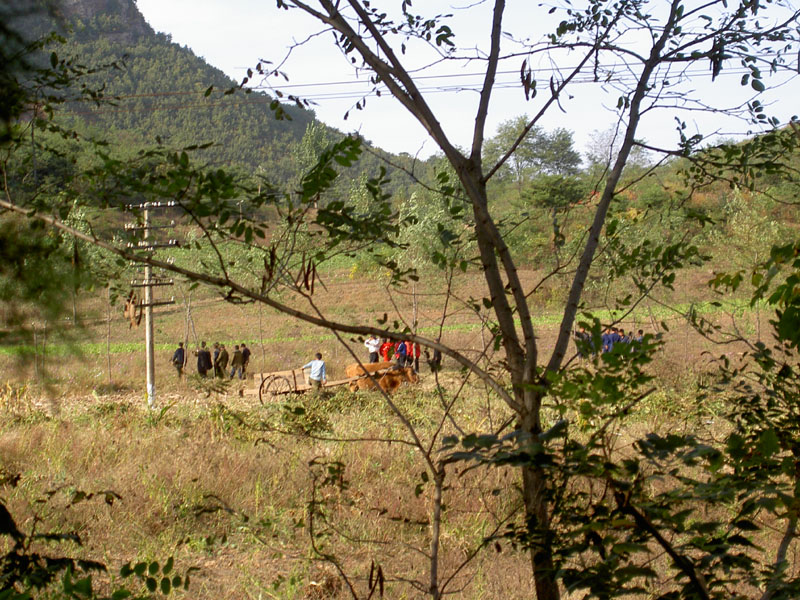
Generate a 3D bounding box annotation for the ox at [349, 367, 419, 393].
[{"bbox_3d":[-0.514,2.553,81.000,2.150,1.320,0.580,-2,1,11],"label":"ox"}]

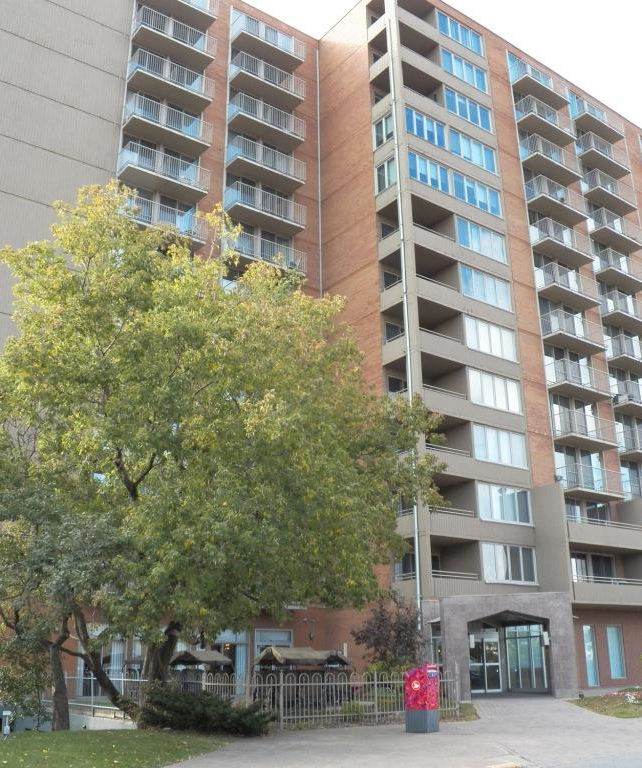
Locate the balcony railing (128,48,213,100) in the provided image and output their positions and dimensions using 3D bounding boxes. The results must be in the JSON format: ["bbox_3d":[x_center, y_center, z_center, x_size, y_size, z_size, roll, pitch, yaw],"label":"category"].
[{"bbox_3d":[-7.186,-14.643,39.944,4.000,1.120,1.030,14,-24,-35],"label":"balcony railing"}]

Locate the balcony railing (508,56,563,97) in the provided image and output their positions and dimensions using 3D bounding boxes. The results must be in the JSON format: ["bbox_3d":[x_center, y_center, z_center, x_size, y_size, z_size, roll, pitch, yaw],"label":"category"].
[{"bbox_3d":[12.713,-17.207,47.764,3.953,1.197,1.052,14,-24,-35],"label":"balcony railing"}]

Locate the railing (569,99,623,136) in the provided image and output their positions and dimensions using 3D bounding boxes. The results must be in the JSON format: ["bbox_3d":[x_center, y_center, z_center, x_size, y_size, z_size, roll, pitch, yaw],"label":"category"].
[{"bbox_3d":[17.044,-16.149,50.944,3.953,1.197,1.052,14,-24,-35],"label":"railing"}]

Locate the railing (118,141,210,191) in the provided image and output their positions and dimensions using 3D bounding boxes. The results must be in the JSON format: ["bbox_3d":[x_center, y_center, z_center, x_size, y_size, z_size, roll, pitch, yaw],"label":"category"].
[{"bbox_3d":[-7.246,-9.831,38.428,3.985,1.136,1.078,14,-24,-35],"label":"railing"}]

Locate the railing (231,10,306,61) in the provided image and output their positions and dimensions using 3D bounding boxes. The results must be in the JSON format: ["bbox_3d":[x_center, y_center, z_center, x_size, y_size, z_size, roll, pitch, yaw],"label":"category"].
[{"bbox_3d":[-2.767,-18.016,43.901,3.896,1.191,1.088,14,-24,-35],"label":"railing"}]

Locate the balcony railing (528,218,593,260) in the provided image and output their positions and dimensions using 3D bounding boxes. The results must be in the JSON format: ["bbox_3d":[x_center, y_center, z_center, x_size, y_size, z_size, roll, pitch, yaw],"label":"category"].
[{"bbox_3d":[13.044,-7.625,44.573,3.968,1.136,1.078,14,-24,-35],"label":"balcony railing"}]

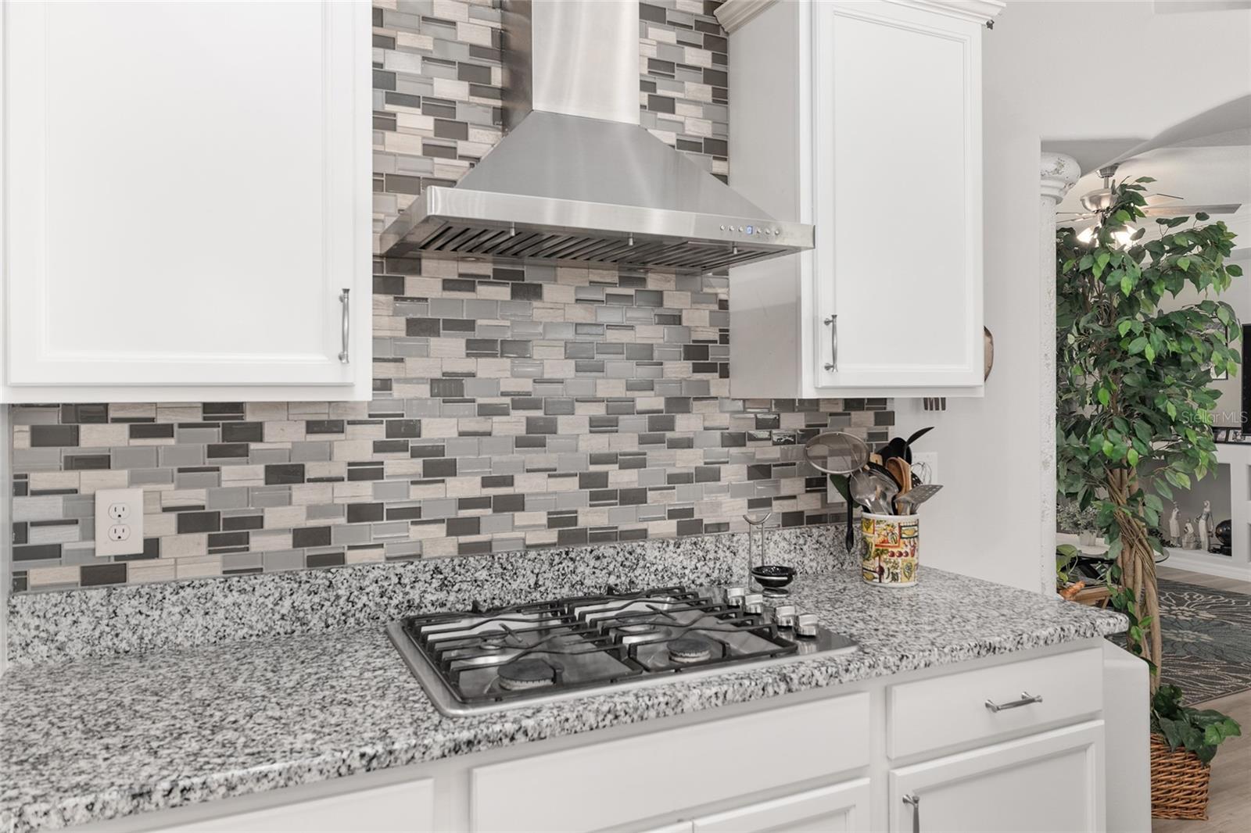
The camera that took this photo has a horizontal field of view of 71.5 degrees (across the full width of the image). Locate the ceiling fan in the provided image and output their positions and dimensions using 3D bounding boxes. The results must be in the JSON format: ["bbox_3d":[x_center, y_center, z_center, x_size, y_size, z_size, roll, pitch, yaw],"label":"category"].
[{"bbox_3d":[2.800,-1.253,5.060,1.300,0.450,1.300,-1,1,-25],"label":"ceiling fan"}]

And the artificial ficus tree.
[{"bbox_3d":[1.680,0.143,2.930,0.800,1.900,0.780,-1,1,-25],"label":"artificial ficus tree"}]

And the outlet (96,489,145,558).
[{"bbox_3d":[-0.906,0.190,1.557,0.071,0.116,0.007,-1,1,-25],"label":"outlet"}]

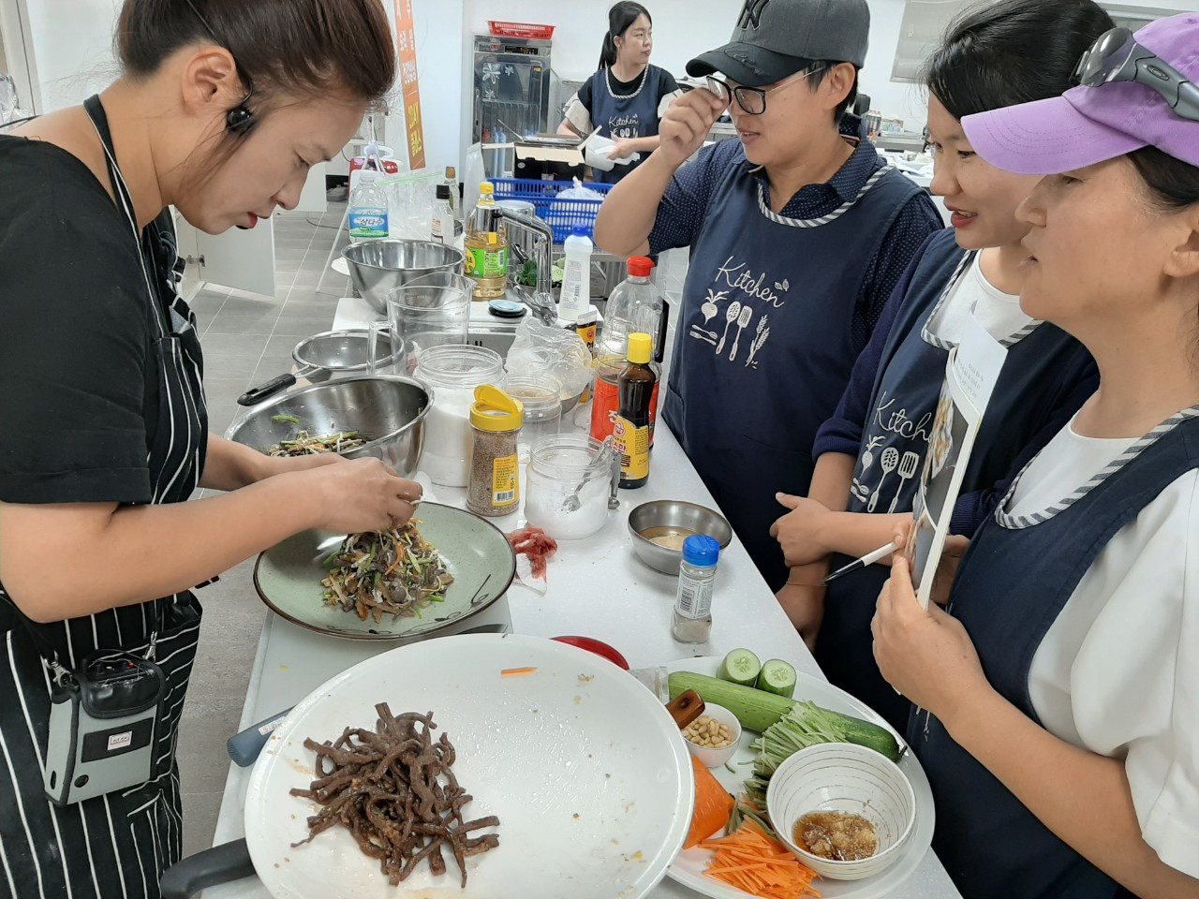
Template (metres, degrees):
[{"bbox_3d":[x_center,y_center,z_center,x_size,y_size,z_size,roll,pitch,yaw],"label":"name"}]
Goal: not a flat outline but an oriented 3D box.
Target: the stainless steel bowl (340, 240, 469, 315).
[{"bbox_3d":[-0.447,-0.390,2.072,0.279,0.122,0.279,-1,26,-11],"label":"stainless steel bowl"}]

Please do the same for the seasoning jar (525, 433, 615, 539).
[{"bbox_3d":[-0.042,0.049,1.238,0.118,0.104,0.118,4,25,-2],"label":"seasoning jar"}]

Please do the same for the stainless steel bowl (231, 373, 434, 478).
[{"bbox_3d":[-0.360,0.004,1.256,0.280,0.120,0.280,-10,27,-7],"label":"stainless steel bowl"}]

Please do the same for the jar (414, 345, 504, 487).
[{"bbox_3d":[-0.206,-0.052,1.340,0.130,0.176,0.130,-1,26,-11],"label":"jar"}]

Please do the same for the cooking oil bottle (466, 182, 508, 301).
[{"bbox_3d":[-0.287,-0.535,2.297,0.107,0.276,0.107,4,25,-2],"label":"cooking oil bottle"}]

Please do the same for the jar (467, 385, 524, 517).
[{"bbox_3d":[-0.144,-0.001,1.245,0.074,0.173,0.074,4,25,-2],"label":"jar"}]

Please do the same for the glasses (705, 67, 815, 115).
[{"bbox_3d":[0.280,-0.615,1.506,0.142,0.046,0.140,-30,42,-23],"label":"glasses"}]

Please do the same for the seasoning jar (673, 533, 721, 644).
[{"bbox_3d":[0.111,0.158,1.022,0.045,0.115,0.045,4,25,-2],"label":"seasoning jar"}]

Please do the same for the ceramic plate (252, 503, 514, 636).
[{"bbox_3d":[-0.242,0.147,1.040,0.289,0.045,0.289,-1,26,-11],"label":"ceramic plate"}]

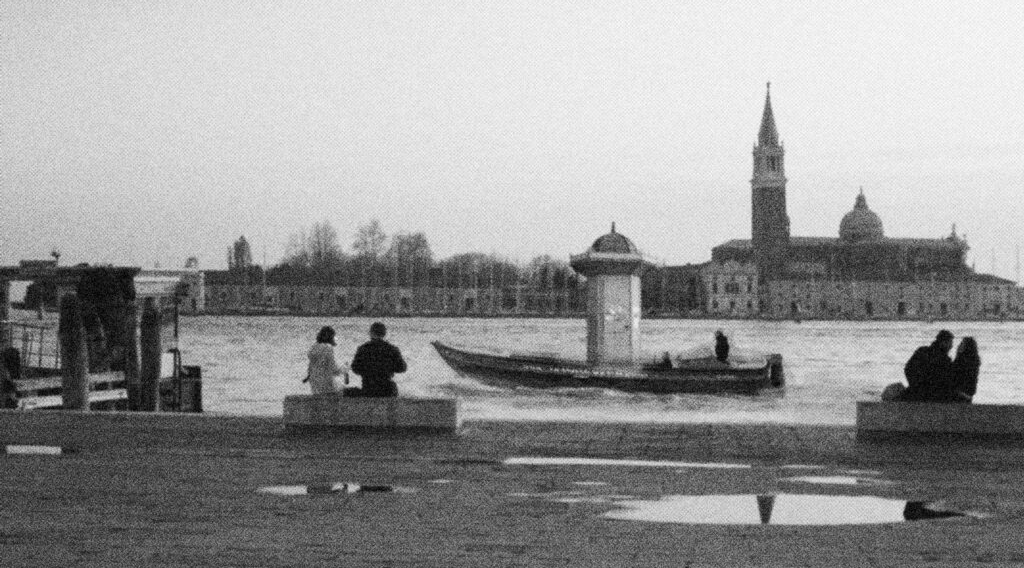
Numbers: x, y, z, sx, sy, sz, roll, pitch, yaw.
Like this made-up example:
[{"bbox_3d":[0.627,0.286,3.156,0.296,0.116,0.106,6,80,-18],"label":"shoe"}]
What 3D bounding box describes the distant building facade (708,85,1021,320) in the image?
[{"bbox_3d":[107.147,-24.893,558.000,88.000,72.500,45.000,1,-1,-14],"label":"distant building facade"}]

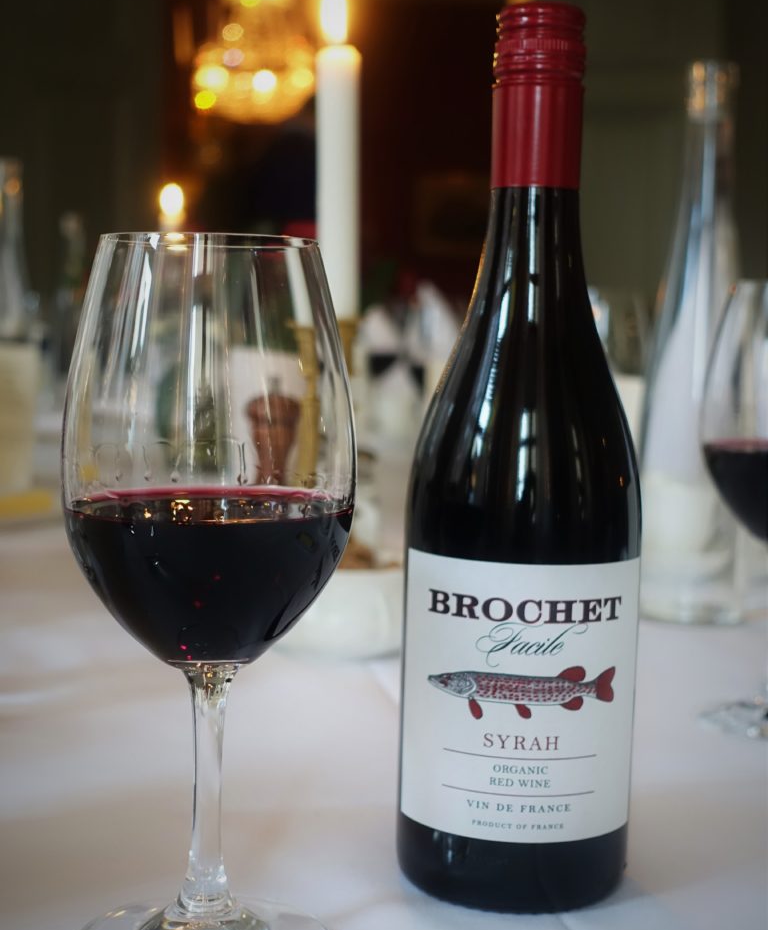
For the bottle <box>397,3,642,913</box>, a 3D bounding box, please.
[{"bbox_3d":[0.049,-0.004,0.539,0.080,0.298,0.080,2,5,3],"label":"bottle"}]

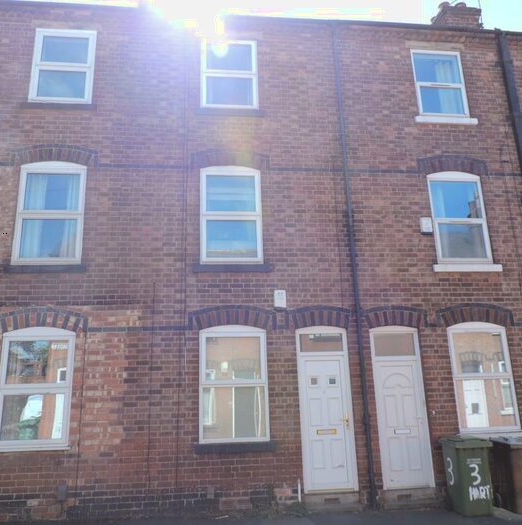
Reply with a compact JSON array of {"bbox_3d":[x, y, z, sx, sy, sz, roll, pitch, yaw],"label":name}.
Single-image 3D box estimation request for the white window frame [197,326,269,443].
[{"bbox_3d":[-0.426,1.879,7.600,1.057,1.772,0.100,0,-15,-6],"label":"white window frame"}]

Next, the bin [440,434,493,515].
[{"bbox_3d":[3.067,3.137,7.251,0.571,1.020,0.696,0,-15,-7],"label":"bin"}]

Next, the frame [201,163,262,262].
[{"bbox_3d":[-0.514,-0.822,8.433,1.067,1.797,0.080,0,-15,-7],"label":"frame"}]

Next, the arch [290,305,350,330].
[{"bbox_3d":[0.973,0.917,8.073,1.079,0.404,0.120,0,-15,-7],"label":"arch"}]

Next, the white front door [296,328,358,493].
[{"bbox_3d":[1.013,2.268,7.649,0.829,2.488,0.100,0,-15,-6],"label":"white front door"}]

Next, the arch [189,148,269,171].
[{"bbox_3d":[-0.552,-1.798,8.631,1.424,0.451,0.120,0,-15,-7],"label":"arch"}]

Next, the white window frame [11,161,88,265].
[{"bbox_3d":[-3.448,-0.815,8.002,1.071,1.795,0.100,0,-15,-6],"label":"white window frame"}]

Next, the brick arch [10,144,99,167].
[{"bbox_3d":[-3.448,-1.779,8.199,1.414,0.407,0.120,0,-15,-6],"label":"brick arch"}]

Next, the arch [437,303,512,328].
[{"bbox_3d":[3.593,0.894,8.229,1.322,0.382,0.120,0,-15,-6],"label":"arch"}]

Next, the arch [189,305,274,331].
[{"bbox_3d":[-0.460,0.892,7.799,1.387,0.403,0.120,0,-15,-6],"label":"arch"}]

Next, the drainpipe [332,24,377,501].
[{"bbox_3d":[1.577,-0.523,8.452,0.084,8.760,0.090,0,-15,-7],"label":"drainpipe"}]

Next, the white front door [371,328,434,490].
[{"bbox_3d":[2.280,2.308,7.933,0.842,2.547,0.080,0,-15,-7],"label":"white front door"}]

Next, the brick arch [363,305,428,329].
[{"bbox_3d":[2.281,0.917,8.227,1.130,0.369,0.120,0,-15,-7],"label":"brick arch"}]

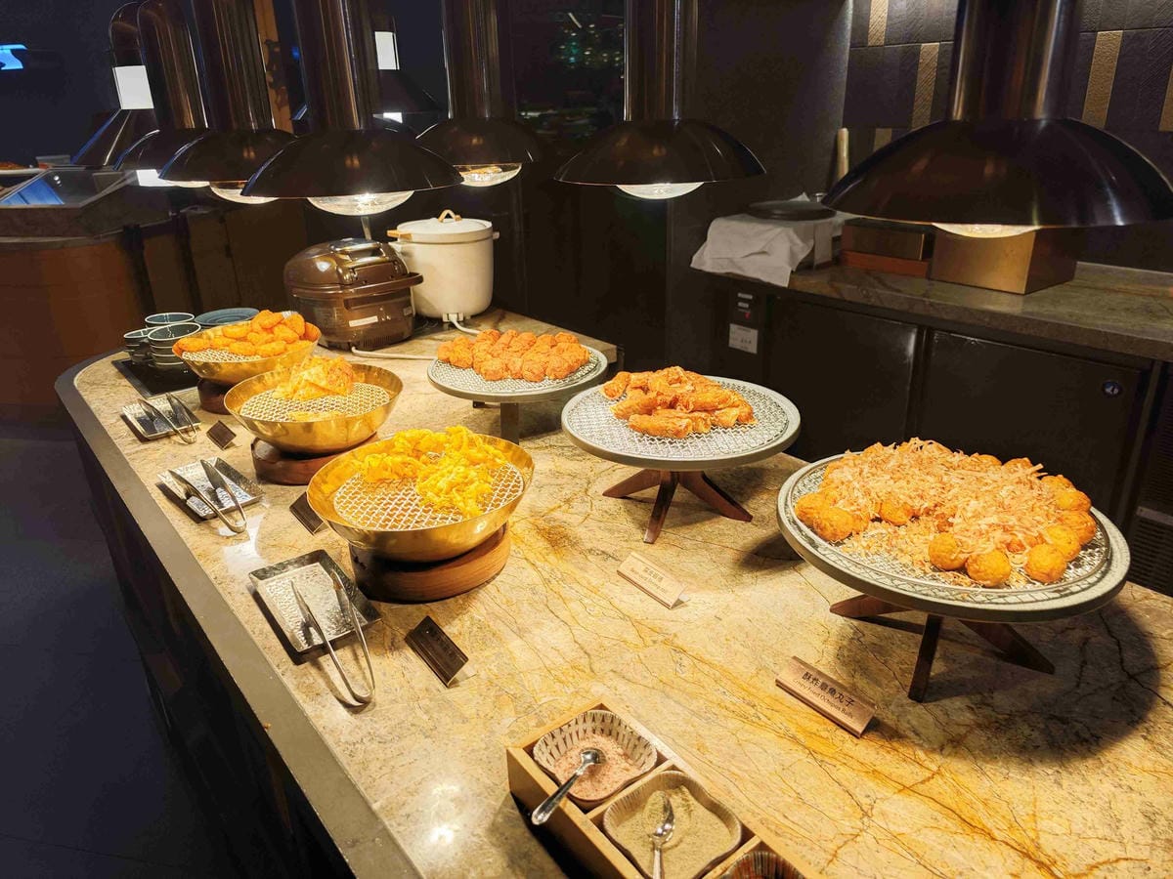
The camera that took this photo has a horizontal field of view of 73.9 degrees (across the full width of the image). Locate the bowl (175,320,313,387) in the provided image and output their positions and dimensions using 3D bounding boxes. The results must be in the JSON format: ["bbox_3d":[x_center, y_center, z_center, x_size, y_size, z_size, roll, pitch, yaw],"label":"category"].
[{"bbox_3d":[-0.707,-0.170,1.656,0.302,0.086,0.302,-1,23,0],"label":"bowl"}]

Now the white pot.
[{"bbox_3d":[-0.424,-0.542,2.352,0.335,0.295,0.290,-12,26,-23],"label":"white pot"}]

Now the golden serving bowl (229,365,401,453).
[{"bbox_3d":[-0.468,-0.046,1.366,0.302,0.086,0.302,-1,23,0],"label":"golden serving bowl"}]

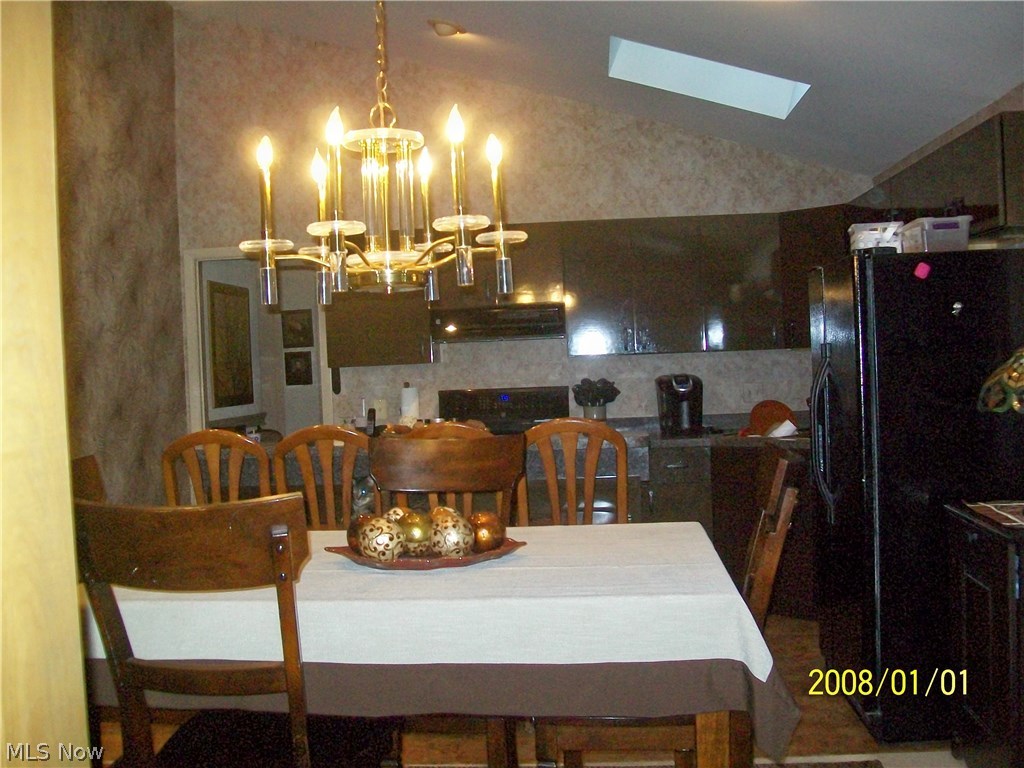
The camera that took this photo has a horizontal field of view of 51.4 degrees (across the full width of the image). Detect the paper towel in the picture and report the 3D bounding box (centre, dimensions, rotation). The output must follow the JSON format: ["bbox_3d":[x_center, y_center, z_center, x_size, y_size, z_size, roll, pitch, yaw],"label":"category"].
[{"bbox_3d":[-0.573,0.174,6.095,0.110,0.300,0.110,-2,2,5],"label":"paper towel"}]

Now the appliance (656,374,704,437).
[{"bbox_3d":[0.932,0.115,5.981,0.250,0.335,0.330,-2,2,5],"label":"appliance"}]

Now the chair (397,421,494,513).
[{"bbox_3d":[-0.207,0.732,4.192,0.440,1.180,0.480,-2,2,5],"label":"chair"}]

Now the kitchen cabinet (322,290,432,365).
[{"bbox_3d":[-0.744,-0.489,6.178,0.610,0.755,0.325,-2,2,5],"label":"kitchen cabinet"}]

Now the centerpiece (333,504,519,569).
[{"bbox_3d":[-0.213,0.357,2.588,0.470,0.125,0.270,-2,2,5],"label":"centerpiece"}]

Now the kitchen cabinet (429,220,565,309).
[{"bbox_3d":[-0.072,-0.684,6.097,0.750,0.450,0.330,-2,2,5],"label":"kitchen cabinet"}]

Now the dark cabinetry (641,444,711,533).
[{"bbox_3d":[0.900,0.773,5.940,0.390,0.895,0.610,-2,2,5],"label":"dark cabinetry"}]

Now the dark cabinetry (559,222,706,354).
[{"bbox_3d":[0.690,-0.542,6.058,0.765,0.755,0.325,-2,2,5],"label":"dark cabinetry"}]

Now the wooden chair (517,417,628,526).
[{"bbox_3d":[0.257,0.701,4.207,0.430,1.140,0.460,-2,2,5],"label":"wooden chair"}]

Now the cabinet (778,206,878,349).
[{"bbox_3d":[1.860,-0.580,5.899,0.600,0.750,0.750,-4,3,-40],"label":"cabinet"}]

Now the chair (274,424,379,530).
[{"bbox_3d":[-0.680,0.730,4.284,0.430,1.140,0.460,-2,2,5],"label":"chair"}]

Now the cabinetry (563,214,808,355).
[{"bbox_3d":[0.979,-0.561,6.011,1.340,0.760,0.340,-2,2,5],"label":"cabinetry"}]

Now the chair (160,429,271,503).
[{"bbox_3d":[-1.098,0.762,4.266,0.440,1.180,0.480,-2,2,5],"label":"chair"}]

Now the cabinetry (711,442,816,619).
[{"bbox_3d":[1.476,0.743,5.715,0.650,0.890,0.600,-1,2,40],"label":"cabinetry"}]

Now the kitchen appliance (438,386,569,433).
[{"bbox_3d":[-0.049,0.651,5.983,0.765,1.205,0.680,-2,2,5],"label":"kitchen appliance"}]

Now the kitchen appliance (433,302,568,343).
[{"bbox_3d":[-0.069,-0.323,6.028,0.760,0.180,0.500,-2,2,5],"label":"kitchen appliance"}]

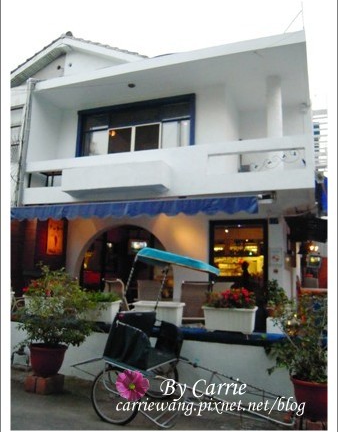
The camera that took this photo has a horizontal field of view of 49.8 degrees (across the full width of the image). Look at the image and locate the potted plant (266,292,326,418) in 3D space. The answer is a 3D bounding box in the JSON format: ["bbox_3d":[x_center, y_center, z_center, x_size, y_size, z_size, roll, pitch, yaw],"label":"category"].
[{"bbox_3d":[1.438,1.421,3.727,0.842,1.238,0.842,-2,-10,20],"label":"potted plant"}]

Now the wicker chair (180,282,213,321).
[{"bbox_3d":[0.498,1.456,5.457,0.554,0.911,0.614,-2,-10,20],"label":"wicker chair"}]

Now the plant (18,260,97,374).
[{"bbox_3d":[-1.594,1.435,5.093,0.990,1.485,0.941,-2,-10,20],"label":"plant"}]

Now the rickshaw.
[{"bbox_3d":[0.147,1.347,4.311,2.525,1.940,1.020,-3,-10,24],"label":"rickshaw"}]

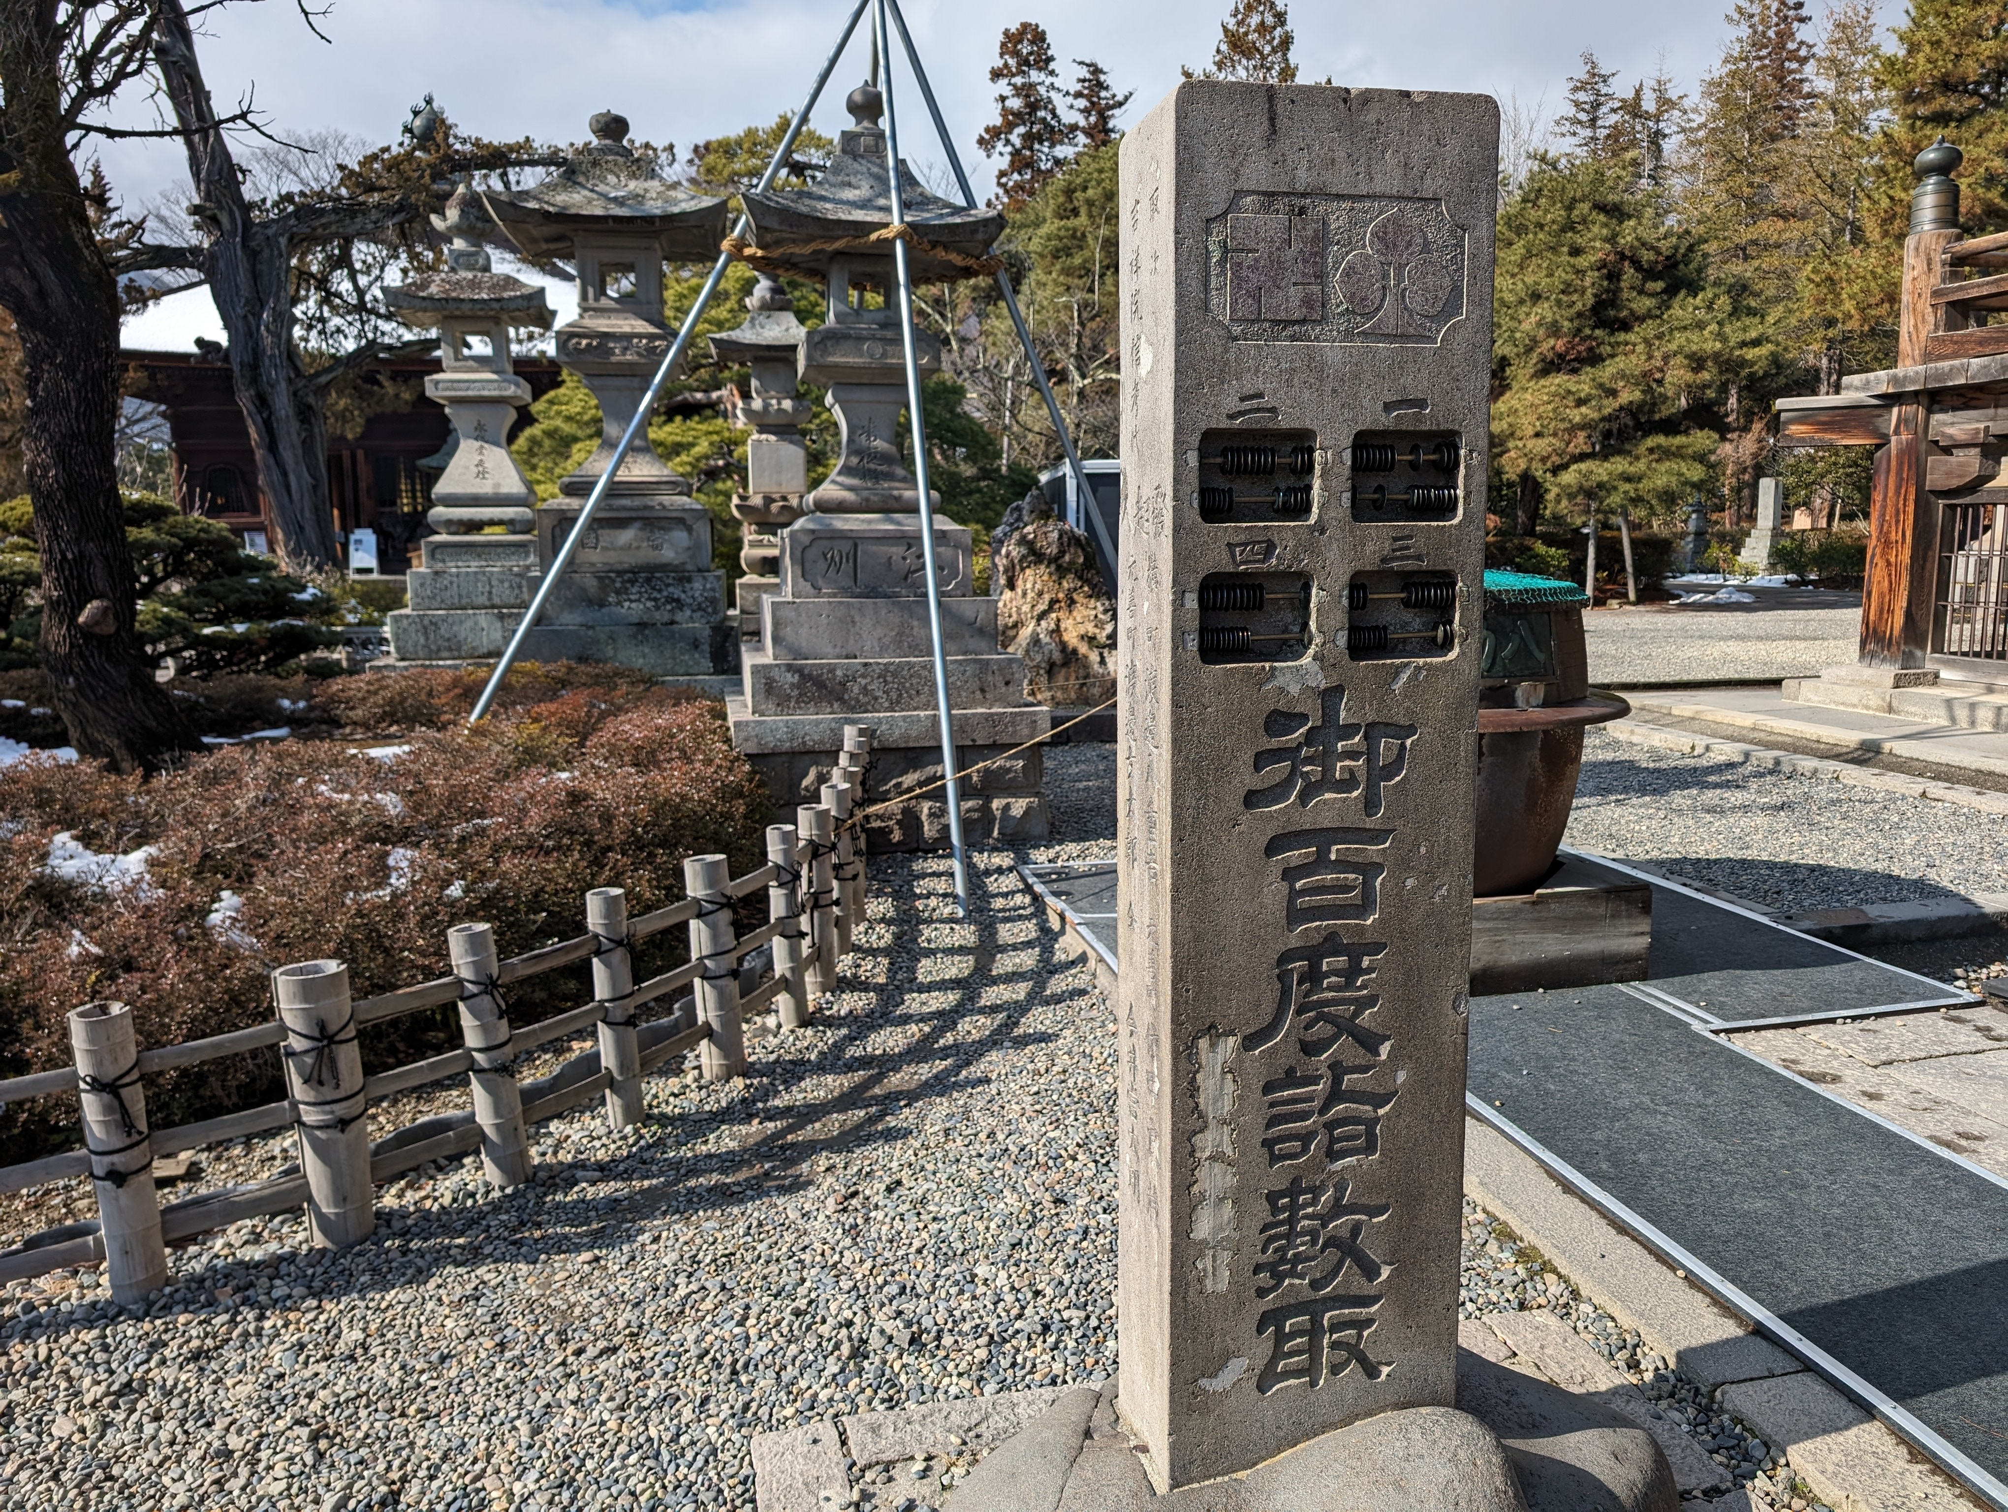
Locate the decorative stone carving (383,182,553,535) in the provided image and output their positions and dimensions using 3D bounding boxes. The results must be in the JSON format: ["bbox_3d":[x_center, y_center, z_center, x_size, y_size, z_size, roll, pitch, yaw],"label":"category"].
[{"bbox_3d":[-3.349,-2.516,8.915,0.980,2.174,0.980,-2,9,-13],"label":"decorative stone carving"}]

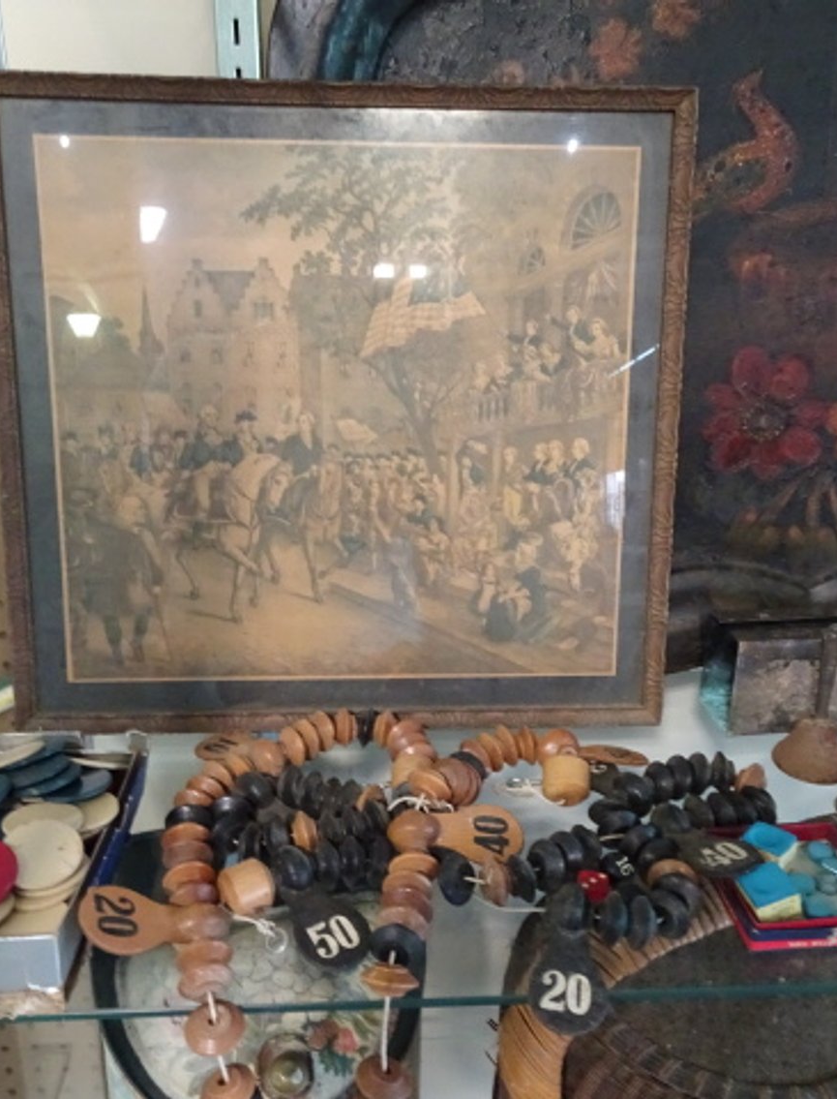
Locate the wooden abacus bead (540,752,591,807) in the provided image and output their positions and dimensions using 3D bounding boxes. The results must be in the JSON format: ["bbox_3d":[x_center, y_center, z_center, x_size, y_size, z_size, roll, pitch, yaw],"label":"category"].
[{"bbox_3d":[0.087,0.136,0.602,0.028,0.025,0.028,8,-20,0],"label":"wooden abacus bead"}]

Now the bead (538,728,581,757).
[{"bbox_3d":[0.090,0.125,0.644,0.027,0.024,0.025,0,22,-3],"label":"bead"}]

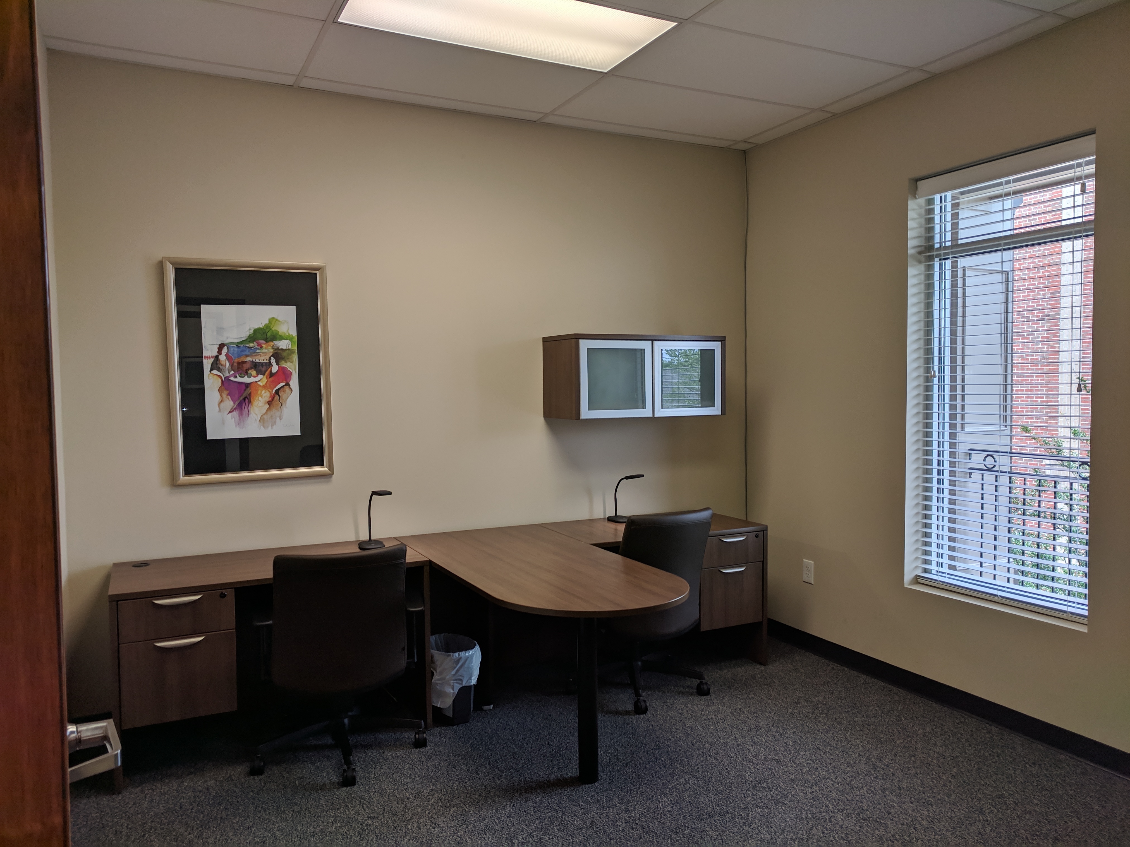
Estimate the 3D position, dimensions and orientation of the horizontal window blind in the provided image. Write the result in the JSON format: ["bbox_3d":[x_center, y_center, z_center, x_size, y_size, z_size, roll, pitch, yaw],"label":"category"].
[{"bbox_3d":[1.887,-0.173,3.665,0.069,1.906,0.863,-2,3,-27],"label":"horizontal window blind"}]

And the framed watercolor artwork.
[{"bbox_3d":[-1.392,-0.234,3.789,0.680,0.978,0.035,-2,3,-27],"label":"framed watercolor artwork"}]

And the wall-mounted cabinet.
[{"bbox_3d":[0.374,-0.246,4.499,0.909,0.421,0.361,-2,3,-27],"label":"wall-mounted cabinet"}]

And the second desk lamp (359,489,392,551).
[{"bbox_3d":[-0.869,0.438,3.872,0.153,0.257,0.139,1,3,25],"label":"second desk lamp"}]

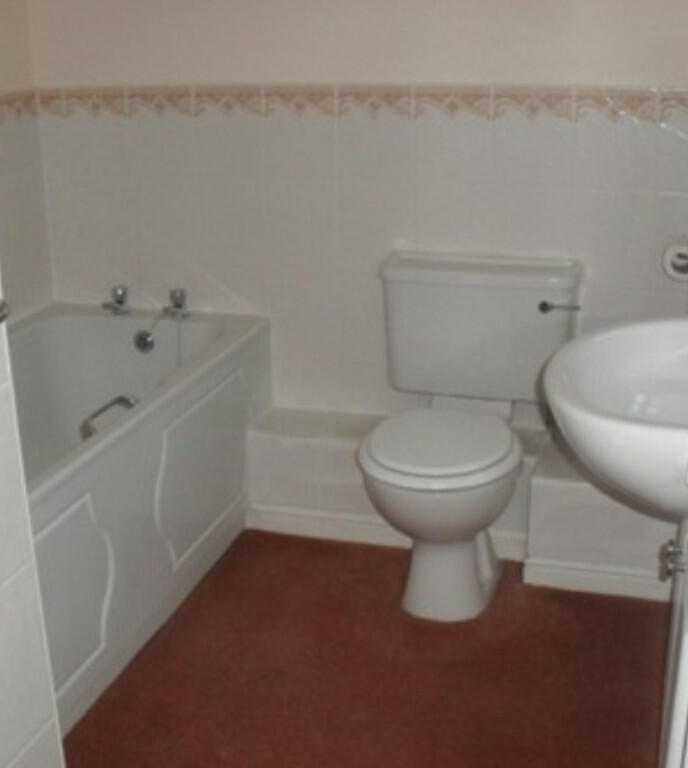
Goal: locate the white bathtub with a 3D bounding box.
[{"bbox_3d":[-0.774,0.299,2.332,0.703,0.536,1.695,5,19,16],"label":"white bathtub"}]

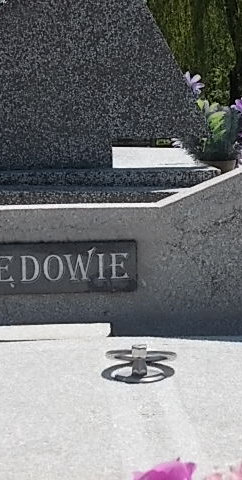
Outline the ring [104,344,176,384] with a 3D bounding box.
[{"bbox_3d":[0.034,0.210,1.950,0.125,0.052,0.125,-1,8,0],"label":"ring"}]

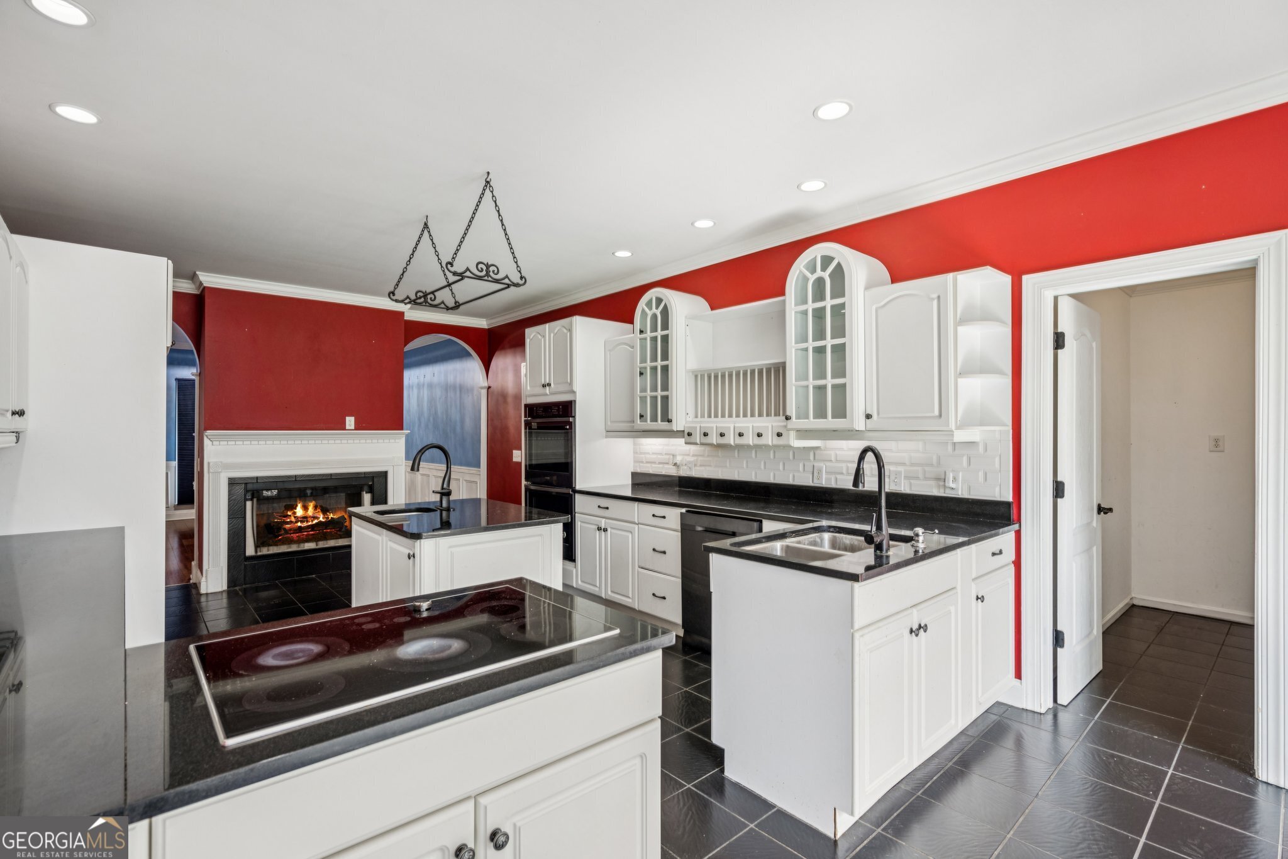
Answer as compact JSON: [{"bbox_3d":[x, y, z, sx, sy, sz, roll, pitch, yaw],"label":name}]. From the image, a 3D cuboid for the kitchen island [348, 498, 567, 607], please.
[{"bbox_3d":[-1.091,0.935,3.267,0.885,0.914,1.140,0,0,-41],"label":"kitchen island"}]

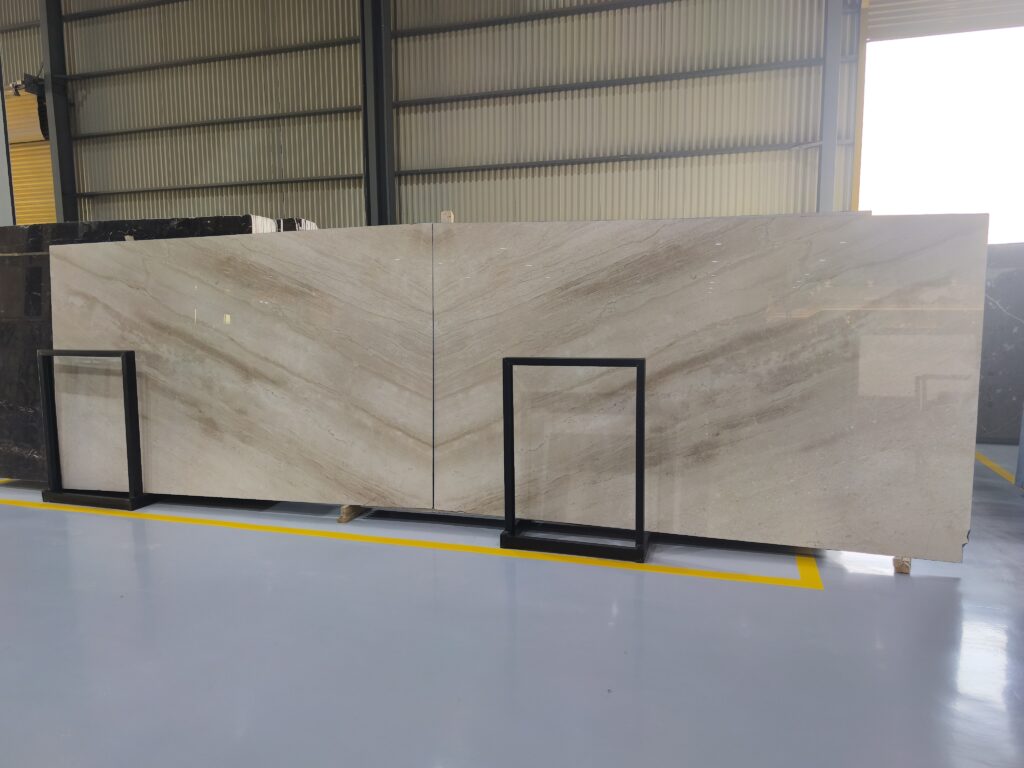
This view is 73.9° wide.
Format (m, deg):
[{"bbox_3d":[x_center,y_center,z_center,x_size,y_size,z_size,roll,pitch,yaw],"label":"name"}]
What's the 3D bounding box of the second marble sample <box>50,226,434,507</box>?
[{"bbox_3d":[-2.012,-0.108,4.828,3.114,1.859,0.025,1,4,15],"label":"second marble sample"}]

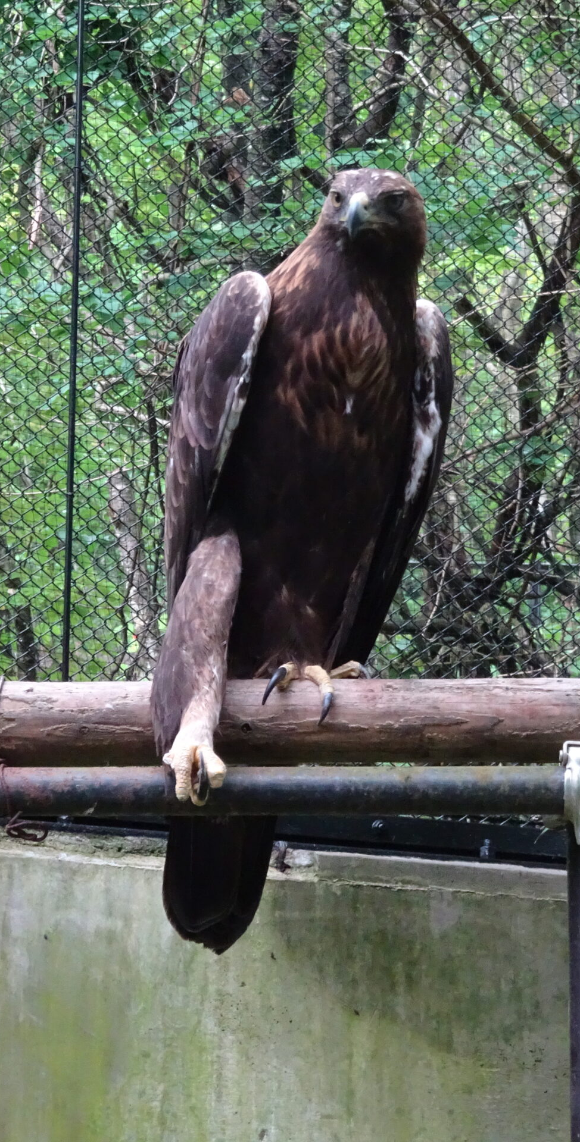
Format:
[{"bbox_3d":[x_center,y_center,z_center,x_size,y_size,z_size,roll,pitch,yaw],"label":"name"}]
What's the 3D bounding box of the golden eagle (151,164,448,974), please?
[{"bbox_3d":[0.009,-0.024,4.572,0.310,0.790,0.320,5,-17,-14],"label":"golden eagle"}]

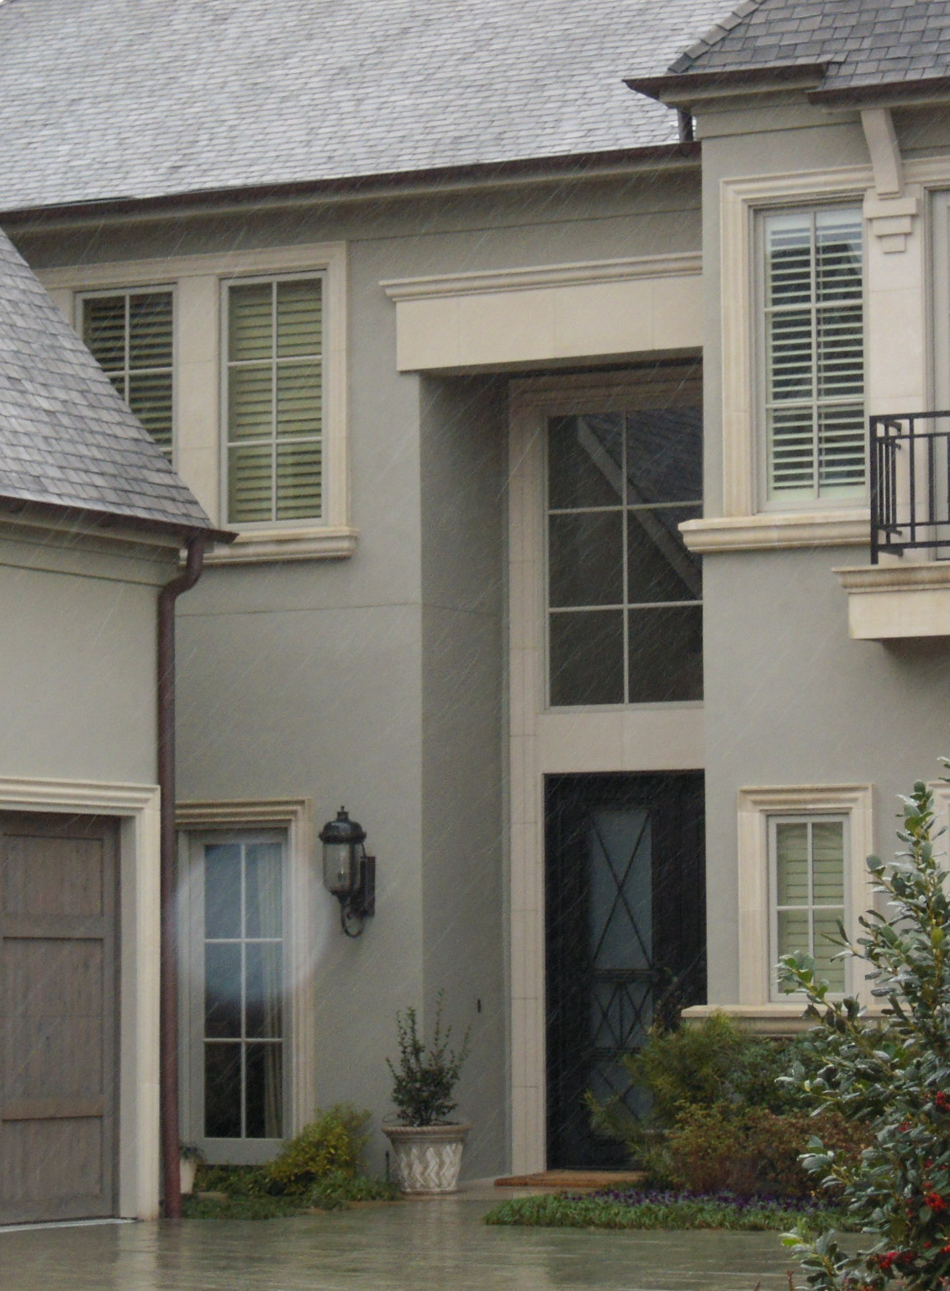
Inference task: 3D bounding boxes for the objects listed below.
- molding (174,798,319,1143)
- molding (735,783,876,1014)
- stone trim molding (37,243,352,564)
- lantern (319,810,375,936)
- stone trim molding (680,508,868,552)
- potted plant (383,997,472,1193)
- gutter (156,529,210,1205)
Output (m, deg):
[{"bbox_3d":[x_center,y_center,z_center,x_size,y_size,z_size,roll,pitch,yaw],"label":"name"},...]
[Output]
[{"bbox_3d":[-1.663,2.359,33.709,1.286,2.582,0.141,-3,-5,29],"label":"molding"},{"bbox_3d":[2.087,1.601,30.784,0.944,1.399,0.121,-3,-5,29],"label":"molding"},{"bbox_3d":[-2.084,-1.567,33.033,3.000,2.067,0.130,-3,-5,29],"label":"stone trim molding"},{"bbox_3d":[-0.809,1.482,31.851,0.315,0.856,0.517,-3,-5,29],"label":"lantern"},{"bbox_3d":[1.895,-0.713,30.087,1.333,0.223,0.125,-3,-5,29],"label":"stone trim molding"},{"bbox_3d":[-0.314,2.899,31.695,0.586,1.324,0.586,0,-4,0],"label":"potted plant"},{"bbox_3d":[-1.759,1.393,29.435,0.310,4.105,0.120,-3,-5,29],"label":"gutter"}]

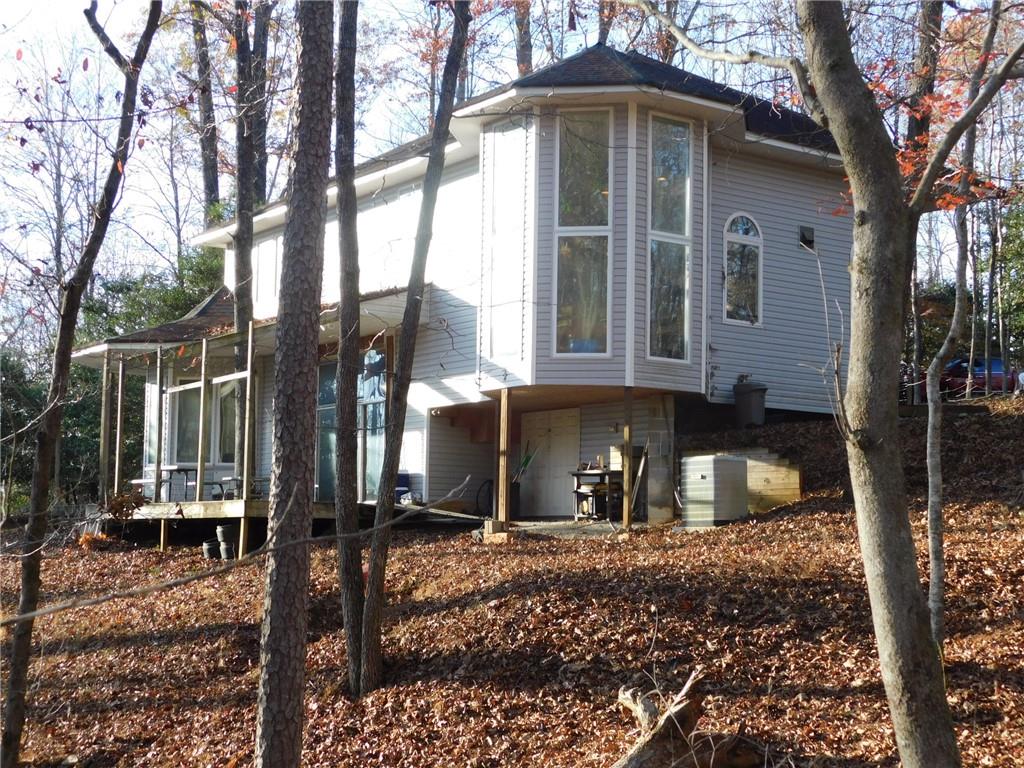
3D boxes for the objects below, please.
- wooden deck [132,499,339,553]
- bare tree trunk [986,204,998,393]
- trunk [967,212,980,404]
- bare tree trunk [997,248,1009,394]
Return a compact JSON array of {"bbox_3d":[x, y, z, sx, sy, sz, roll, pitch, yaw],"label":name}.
[{"bbox_3d":[-6.681,3.386,35.373,2.401,1.147,7.010,5,-7,-35],"label":"wooden deck"},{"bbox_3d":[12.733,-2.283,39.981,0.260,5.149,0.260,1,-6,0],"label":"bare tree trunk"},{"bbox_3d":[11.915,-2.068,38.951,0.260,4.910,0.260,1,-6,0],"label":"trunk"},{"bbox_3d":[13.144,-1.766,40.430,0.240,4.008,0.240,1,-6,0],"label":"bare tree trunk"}]

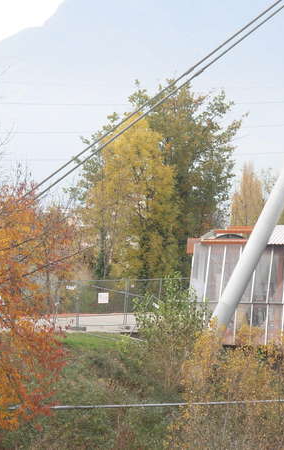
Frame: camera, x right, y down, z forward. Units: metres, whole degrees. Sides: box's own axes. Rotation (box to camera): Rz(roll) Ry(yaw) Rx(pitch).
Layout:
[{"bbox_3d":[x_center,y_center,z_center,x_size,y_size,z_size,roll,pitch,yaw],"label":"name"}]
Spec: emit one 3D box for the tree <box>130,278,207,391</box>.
[{"bbox_3d":[1.014,4.151,126.000,2.908,4.515,2.800,1,1,0],"label":"tree"}]

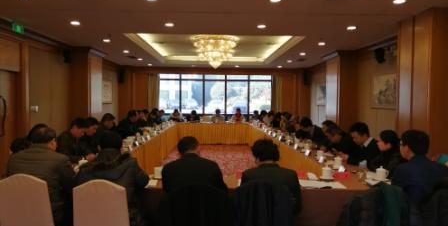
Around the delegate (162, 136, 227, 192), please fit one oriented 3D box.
[{"bbox_3d":[-0.282,0.848,3.176,0.560,1.280,0.800,1,2,-1],"label":"delegate"}]

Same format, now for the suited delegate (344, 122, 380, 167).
[{"bbox_3d":[1.843,0.808,4.851,0.780,1.310,0.540,1,2,-3],"label":"suited delegate"}]

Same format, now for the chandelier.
[{"bbox_3d":[-0.260,-1.778,10.242,1.400,0.970,1.400,1,2,-1],"label":"chandelier"}]

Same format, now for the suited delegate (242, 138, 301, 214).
[{"bbox_3d":[0.380,0.861,3.090,0.540,1.280,0.800,1,2,-1],"label":"suited delegate"}]

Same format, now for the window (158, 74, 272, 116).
[{"bbox_3d":[-0.362,-0.782,15.178,4.900,1.800,0.120,1,2,-1],"label":"window"}]

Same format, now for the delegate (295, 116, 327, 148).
[{"bbox_3d":[1.707,0.744,6.968,0.820,1.290,0.540,1,2,-1],"label":"delegate"}]

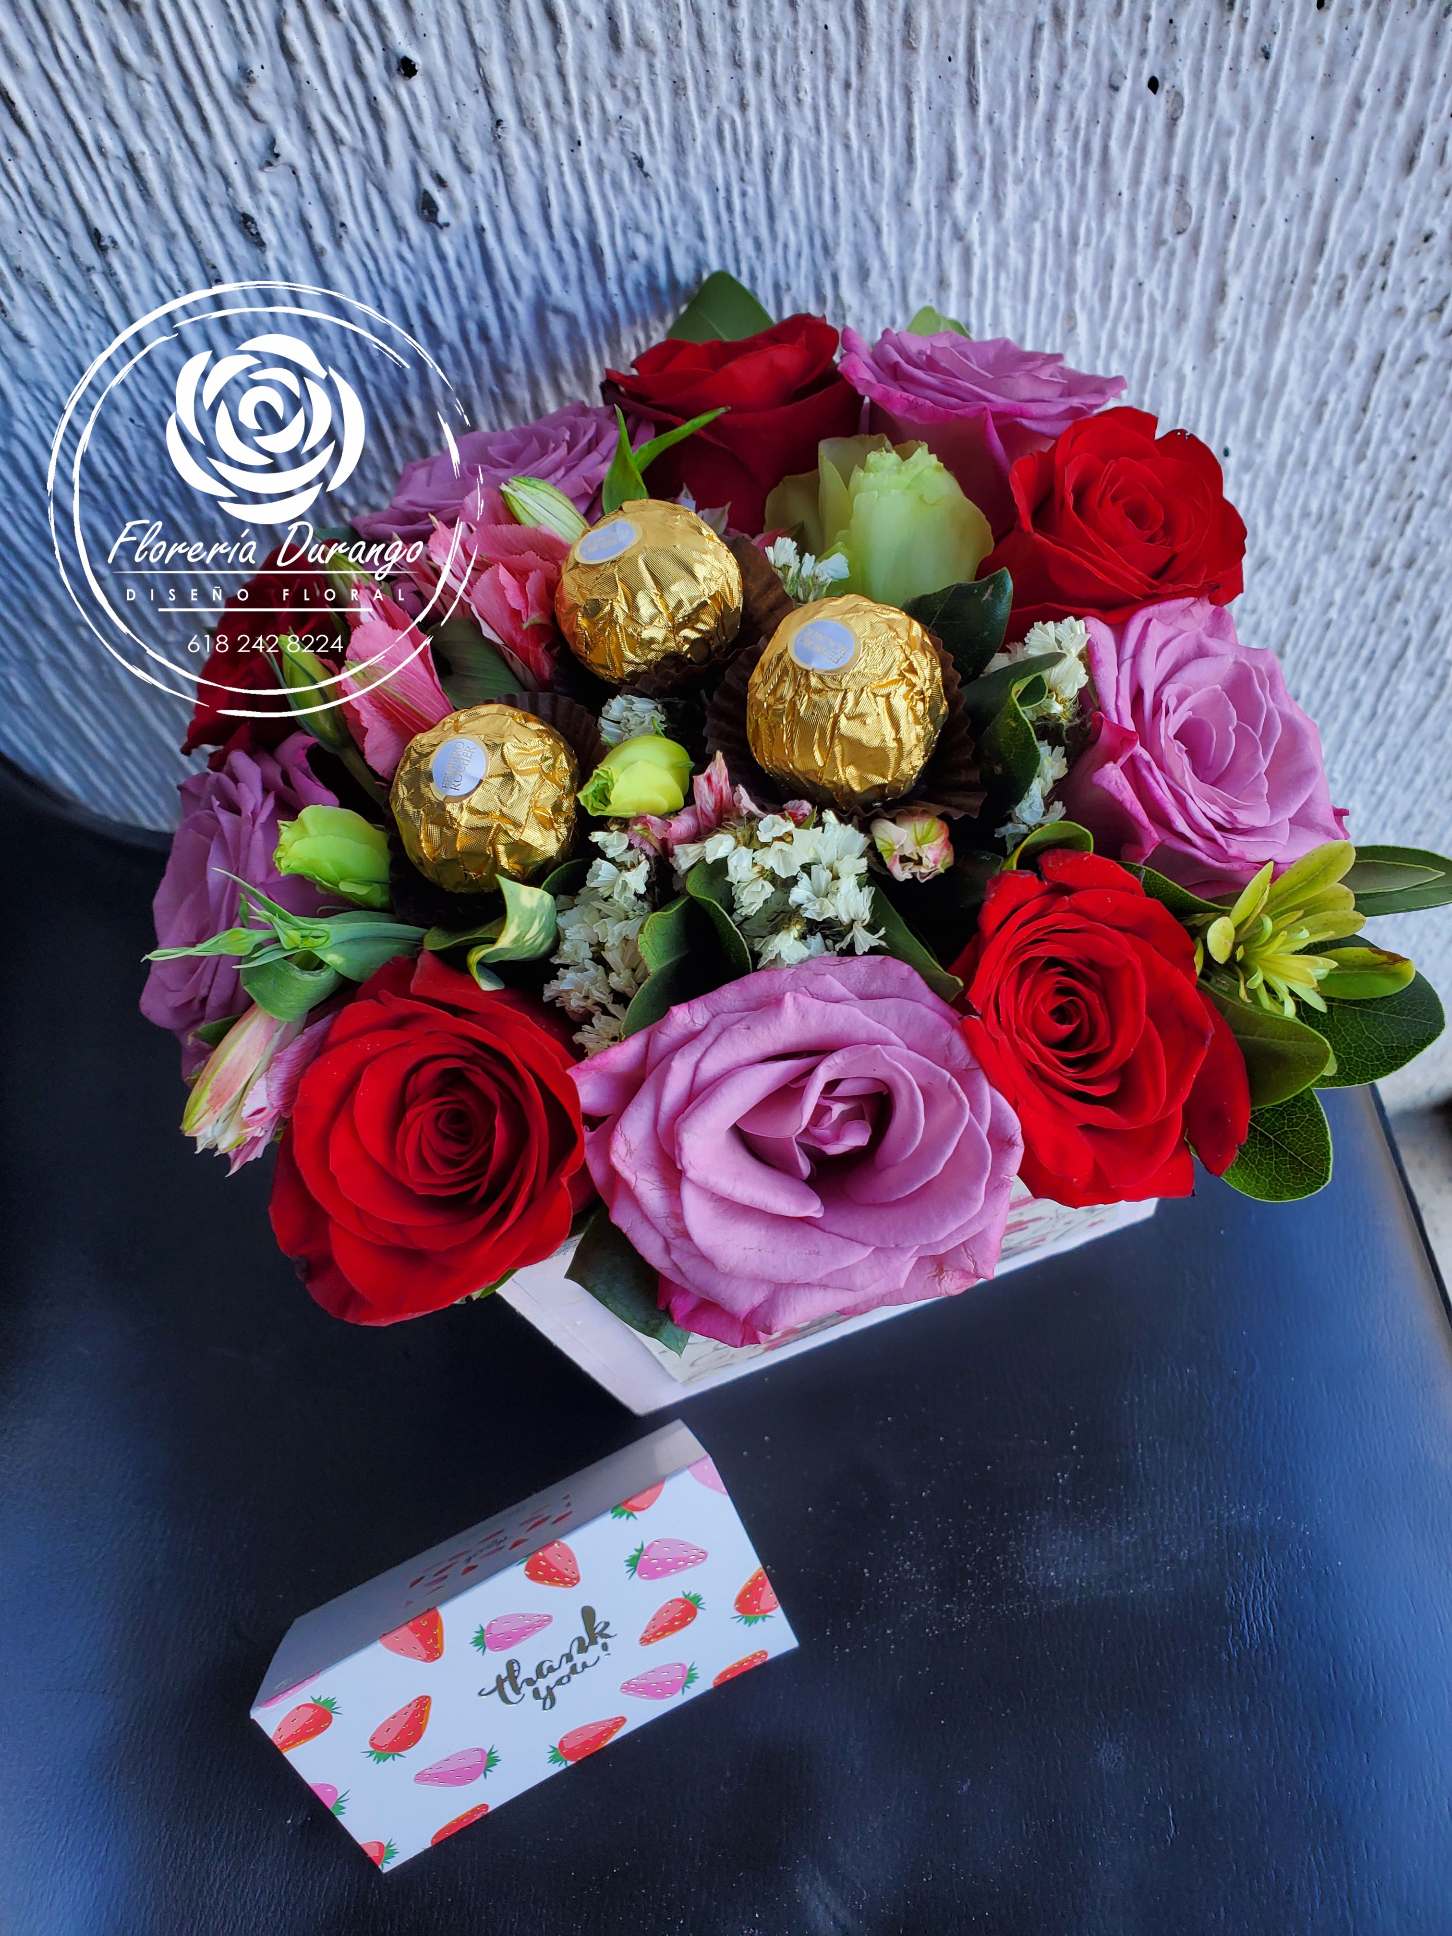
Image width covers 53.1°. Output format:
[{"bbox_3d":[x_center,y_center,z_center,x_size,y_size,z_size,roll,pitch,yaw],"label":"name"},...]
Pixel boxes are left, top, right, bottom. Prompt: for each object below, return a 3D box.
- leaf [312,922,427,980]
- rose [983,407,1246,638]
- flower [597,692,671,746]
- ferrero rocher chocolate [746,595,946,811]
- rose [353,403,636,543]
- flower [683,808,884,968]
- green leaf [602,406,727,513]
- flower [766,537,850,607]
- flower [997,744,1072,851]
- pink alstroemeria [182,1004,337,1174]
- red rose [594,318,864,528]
[{"bbox_3d":[-0.059,-0.003,0.239,0.019,0.006,0.009,-4,61,8],"label":"leaf"},{"bbox_3d":[0.074,-0.085,0.278,0.046,0.038,0.044,0,77,-9],"label":"rose"},{"bbox_3d":[-0.017,-0.045,0.266,0.013,0.011,0.012,-9,59,4],"label":"flower"},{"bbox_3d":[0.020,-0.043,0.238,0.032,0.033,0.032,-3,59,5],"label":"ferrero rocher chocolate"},{"bbox_3d":[-0.050,-0.105,0.315,0.062,0.042,0.058,-17,31,10],"label":"rose"},{"bbox_3d":[0.009,-0.013,0.240,0.033,0.020,0.021,-3,59,5],"label":"flower"},{"bbox_3d":[-0.011,-0.091,0.262,0.022,0.021,0.009,-4,61,8],"label":"green leaf"},{"bbox_3d":[0.014,-0.070,0.255,0.015,0.012,0.012,-4,61,8],"label":"flower"},{"bbox_3d":[0.053,-0.029,0.252,0.013,0.013,0.014,-9,59,4],"label":"flower"},{"bbox_3d":[-0.082,0.021,0.256,0.021,0.019,0.030,27,68,23],"label":"pink alstroemeria"},{"bbox_3d":[0.001,-0.105,0.288,0.051,0.043,0.051,-6,43,10],"label":"red rose"}]

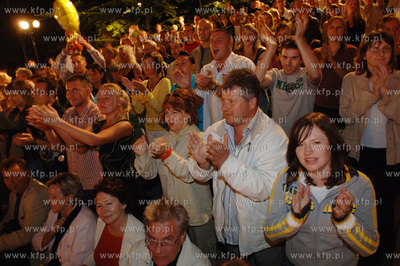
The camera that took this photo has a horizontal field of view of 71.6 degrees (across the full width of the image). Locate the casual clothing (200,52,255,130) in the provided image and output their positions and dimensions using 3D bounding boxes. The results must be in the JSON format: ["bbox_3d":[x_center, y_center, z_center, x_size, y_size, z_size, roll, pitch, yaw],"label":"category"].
[{"bbox_3d":[0.235,-0.330,2.400,0.490,0.720,0.340,7,14,37],"label":"casual clothing"}]

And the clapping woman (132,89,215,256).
[{"bbox_3d":[-0.170,0.500,1.710,0.440,1.580,0.480,-12,15,-43],"label":"clapping woman"}]

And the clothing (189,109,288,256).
[{"bbox_3d":[0.180,0.280,1.440,0.560,0.830,0.440,8,15,41],"label":"clothing"}]

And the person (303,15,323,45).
[{"bbox_3d":[1.850,-1.280,4.600,0.500,1.680,0.330,2,12,21],"label":"person"}]

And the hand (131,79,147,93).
[{"bbox_3d":[-0.565,-0.437,2.550,0.120,0.140,0.100,-10,13,-35],"label":"hand"}]

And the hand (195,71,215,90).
[{"bbox_3d":[0.034,-0.394,2.080,0.130,0.140,0.110,-10,13,-35],"label":"hand"}]

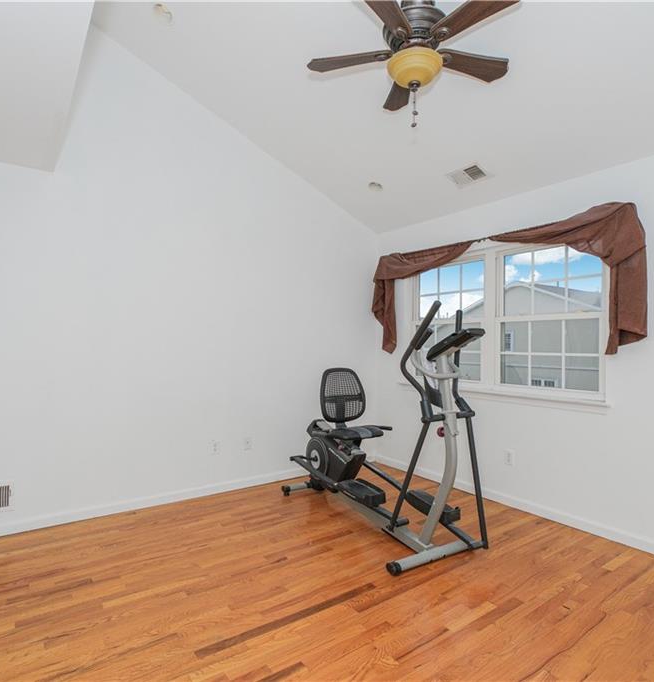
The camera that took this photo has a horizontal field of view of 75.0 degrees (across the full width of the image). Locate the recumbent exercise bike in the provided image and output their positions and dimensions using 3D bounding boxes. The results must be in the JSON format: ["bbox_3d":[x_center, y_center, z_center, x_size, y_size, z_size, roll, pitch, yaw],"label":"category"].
[{"bbox_3d":[0.332,0.540,3.024,0.660,1.500,1.750,0,0,-29],"label":"recumbent exercise bike"}]

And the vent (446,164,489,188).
[{"bbox_3d":[1.071,-1.259,3.270,0.180,0.020,0.280,29,-17,-33],"label":"vent"}]

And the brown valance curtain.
[{"bbox_3d":[1.217,-0.355,3.424,0.200,0.980,2.230,0,0,-36],"label":"brown valance curtain"}]

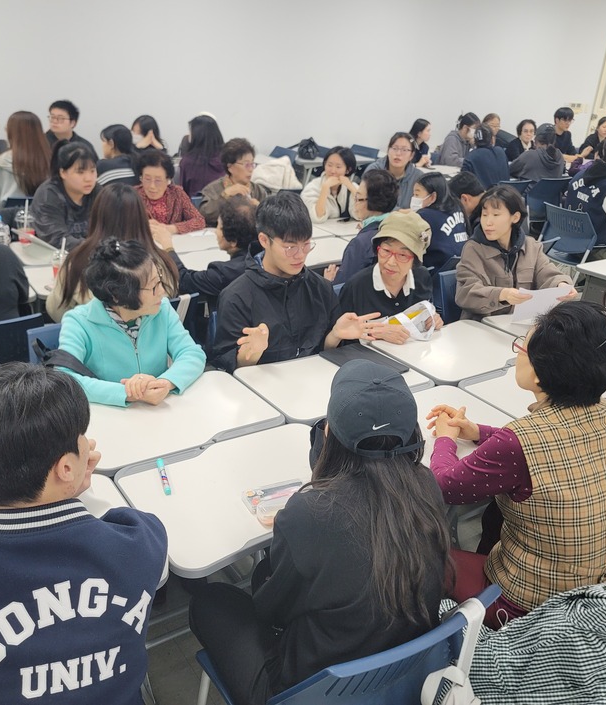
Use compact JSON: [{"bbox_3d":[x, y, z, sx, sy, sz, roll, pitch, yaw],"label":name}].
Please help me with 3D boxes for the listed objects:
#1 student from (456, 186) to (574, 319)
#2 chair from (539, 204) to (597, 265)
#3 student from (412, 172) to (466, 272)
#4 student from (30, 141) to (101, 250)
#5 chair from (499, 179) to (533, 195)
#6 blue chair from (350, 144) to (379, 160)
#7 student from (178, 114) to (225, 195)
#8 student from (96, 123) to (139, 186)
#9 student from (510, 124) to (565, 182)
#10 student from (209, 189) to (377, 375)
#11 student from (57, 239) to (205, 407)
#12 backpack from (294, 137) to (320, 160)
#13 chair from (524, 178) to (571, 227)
[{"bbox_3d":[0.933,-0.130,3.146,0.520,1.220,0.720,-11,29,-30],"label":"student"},{"bbox_3d":[1.979,-0.683,4.998,0.540,0.800,0.480,-11,29,-30],"label":"chair"},{"bbox_3d":[0.682,-0.368,3.653,0.480,1.200,0.700,-11,29,-30],"label":"student"},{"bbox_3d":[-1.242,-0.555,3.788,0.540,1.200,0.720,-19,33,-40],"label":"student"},{"bbox_3d":[1.586,-1.146,5.950,0.480,0.800,0.540,-11,29,-30],"label":"chair"},{"bbox_3d":[0.435,-1.581,6.882,0.560,0.840,0.540,-11,28,-33],"label":"blue chair"},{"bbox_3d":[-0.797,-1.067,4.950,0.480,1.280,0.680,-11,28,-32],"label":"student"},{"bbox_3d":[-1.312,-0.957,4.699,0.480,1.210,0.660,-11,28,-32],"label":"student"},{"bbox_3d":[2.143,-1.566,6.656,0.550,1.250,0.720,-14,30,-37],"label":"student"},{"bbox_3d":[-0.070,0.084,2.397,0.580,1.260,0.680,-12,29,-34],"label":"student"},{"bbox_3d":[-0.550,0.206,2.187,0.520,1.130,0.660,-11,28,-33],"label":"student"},{"bbox_3d":[0.066,-1.962,6.456,0.250,0.240,0.180,-11,29,-30],"label":"backpack"},{"bbox_3d":[2.097,-1.243,6.419,0.540,0.840,0.560,-11,28,-33],"label":"chair"}]

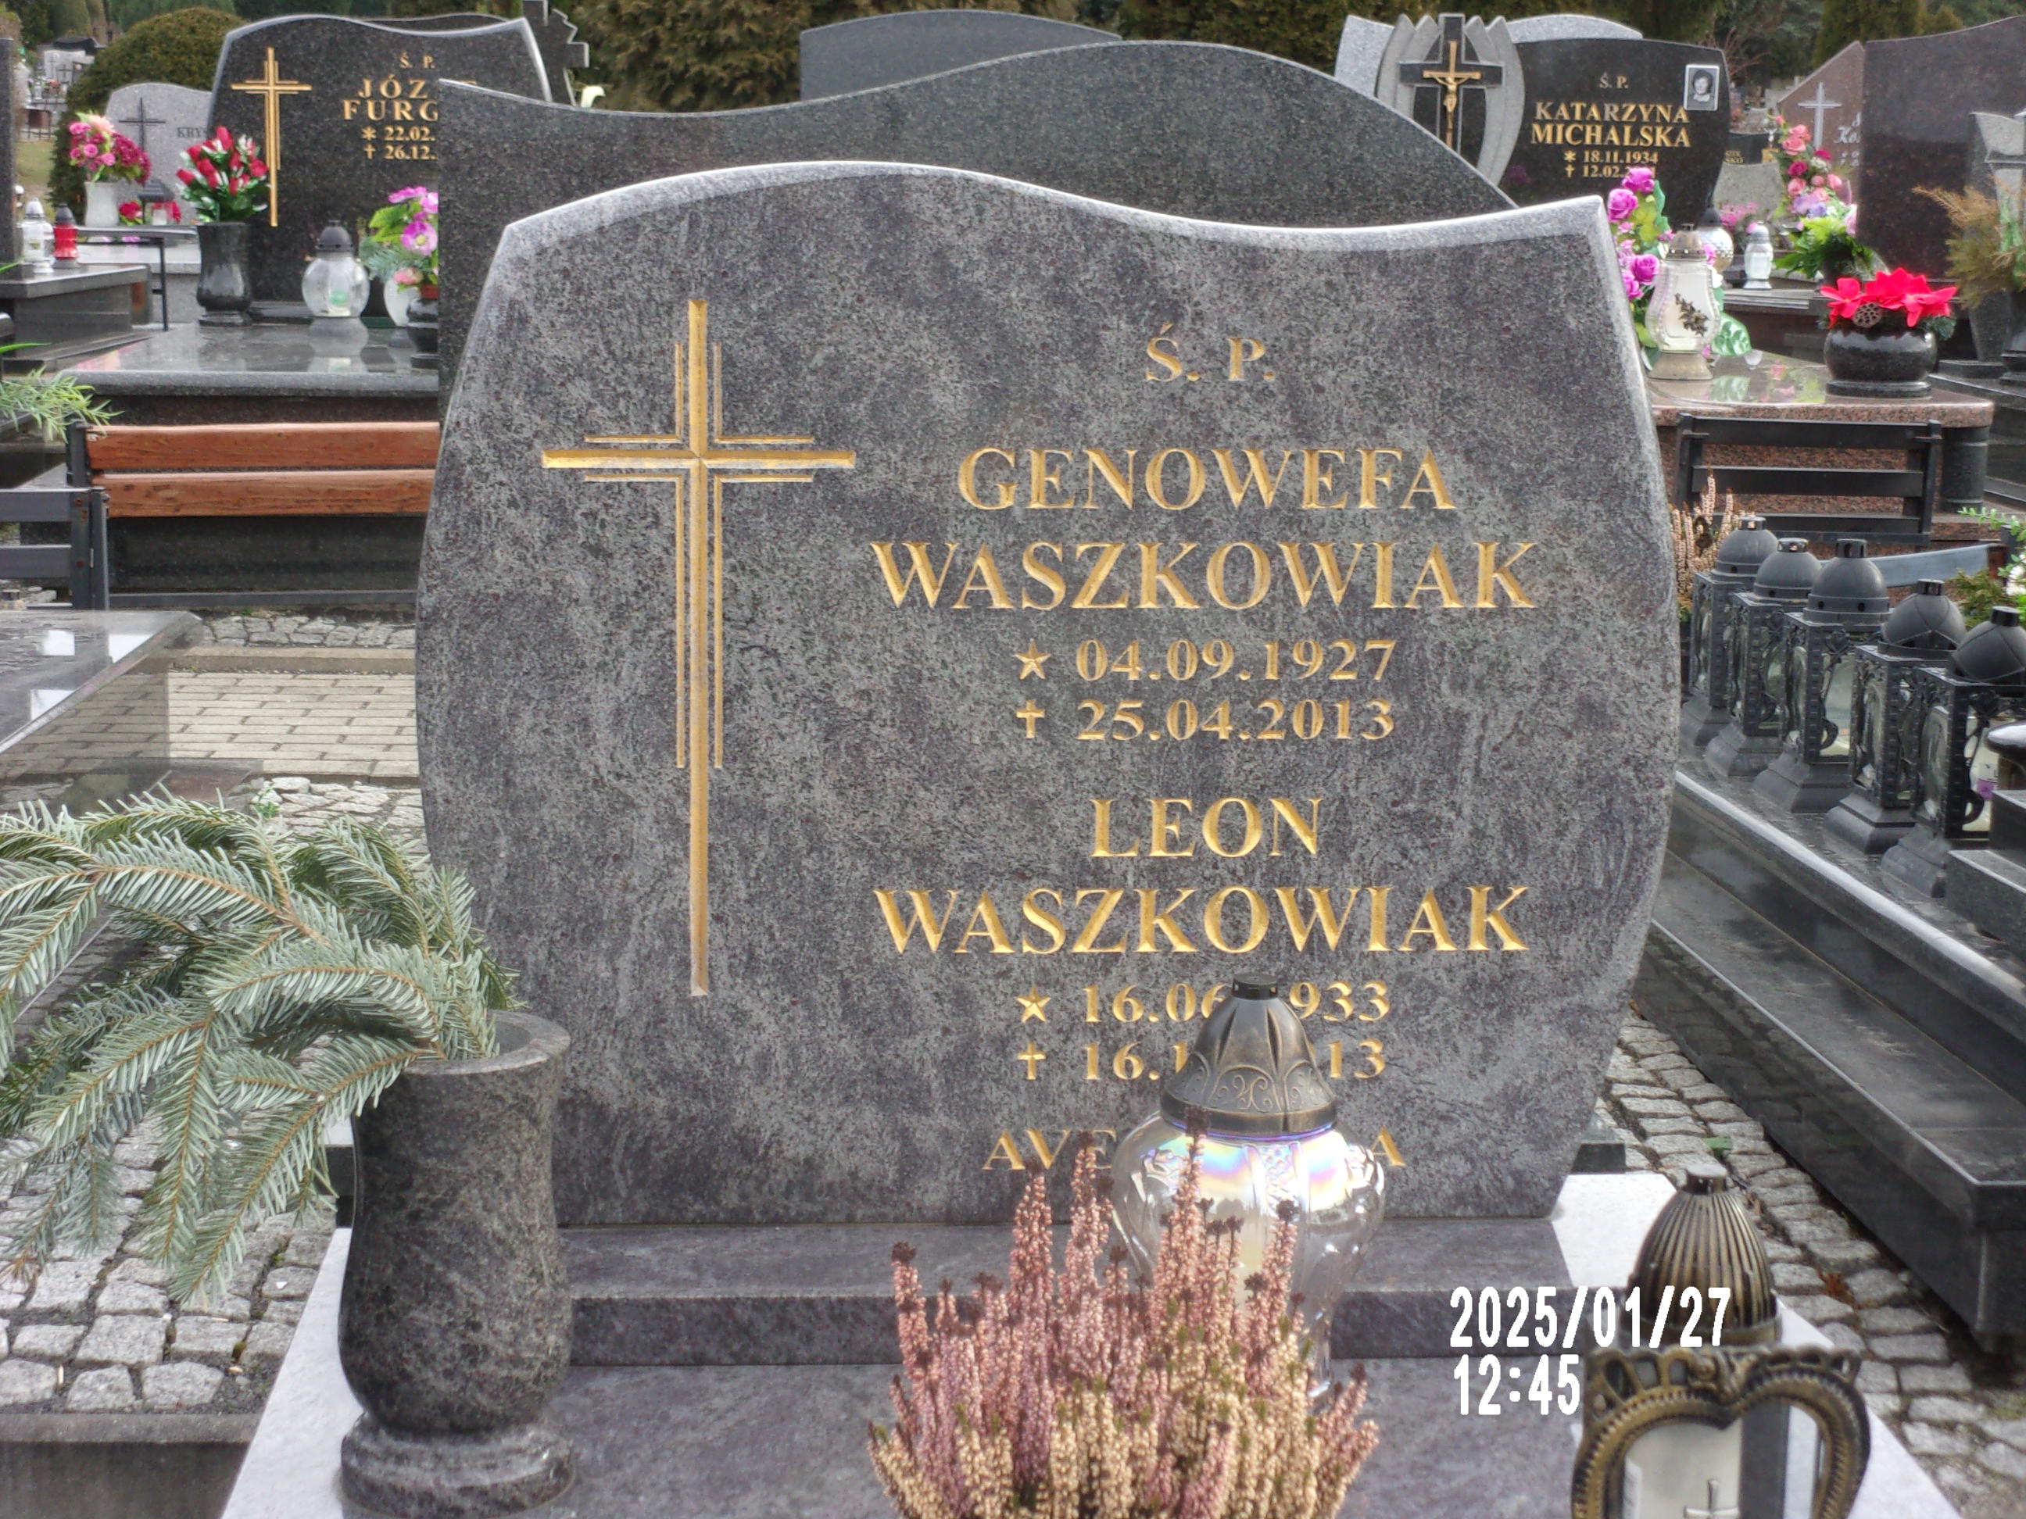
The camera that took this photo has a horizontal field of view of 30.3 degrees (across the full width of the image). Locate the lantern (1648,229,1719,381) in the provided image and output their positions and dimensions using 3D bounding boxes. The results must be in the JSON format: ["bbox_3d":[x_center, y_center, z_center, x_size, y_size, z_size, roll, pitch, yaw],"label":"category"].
[{"bbox_3d":[1.723,-1.171,9.587,0.187,0.386,0.180,0,10,-3],"label":"lantern"}]

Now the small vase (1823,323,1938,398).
[{"bbox_3d":[2.103,-0.965,9.058,0.272,0.166,0.260,0,10,-3],"label":"small vase"}]

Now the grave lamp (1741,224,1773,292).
[{"bbox_3d":[2.426,-1.638,12.182,0.095,0.212,0.095,0,10,-3],"label":"grave lamp"}]

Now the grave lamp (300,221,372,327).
[{"bbox_3d":[-1.859,-1.318,10.257,0.182,0.302,0.182,0,10,-3],"label":"grave lamp"}]

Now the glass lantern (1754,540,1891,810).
[{"bbox_3d":[1.077,-0.113,4.846,0.172,0.340,0.172,0,10,-4],"label":"glass lantern"}]

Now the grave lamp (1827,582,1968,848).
[{"bbox_3d":[1.111,-0.059,4.581,0.172,0.323,0.172,0,10,-4],"label":"grave lamp"}]

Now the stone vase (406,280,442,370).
[{"bbox_3d":[-1.388,-1.045,9.026,0.170,0.190,0.170,0,10,-3],"label":"stone vase"}]

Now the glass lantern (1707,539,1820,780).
[{"bbox_3d":[1.048,-0.145,5.113,0.172,0.312,0.172,0,10,-4],"label":"glass lantern"}]

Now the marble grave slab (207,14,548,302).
[{"bbox_3d":[-1.821,-1.726,10.767,1.010,0.816,0.090,0,10,-3],"label":"marble grave slab"}]

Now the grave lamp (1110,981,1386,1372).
[{"bbox_3d":[0.163,0.292,2.543,0.187,0.289,0.187,0,10,-3],"label":"grave lamp"}]

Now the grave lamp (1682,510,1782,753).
[{"bbox_3d":[1.045,-0.188,5.352,0.172,0.314,0.172,0,10,-4],"label":"grave lamp"}]

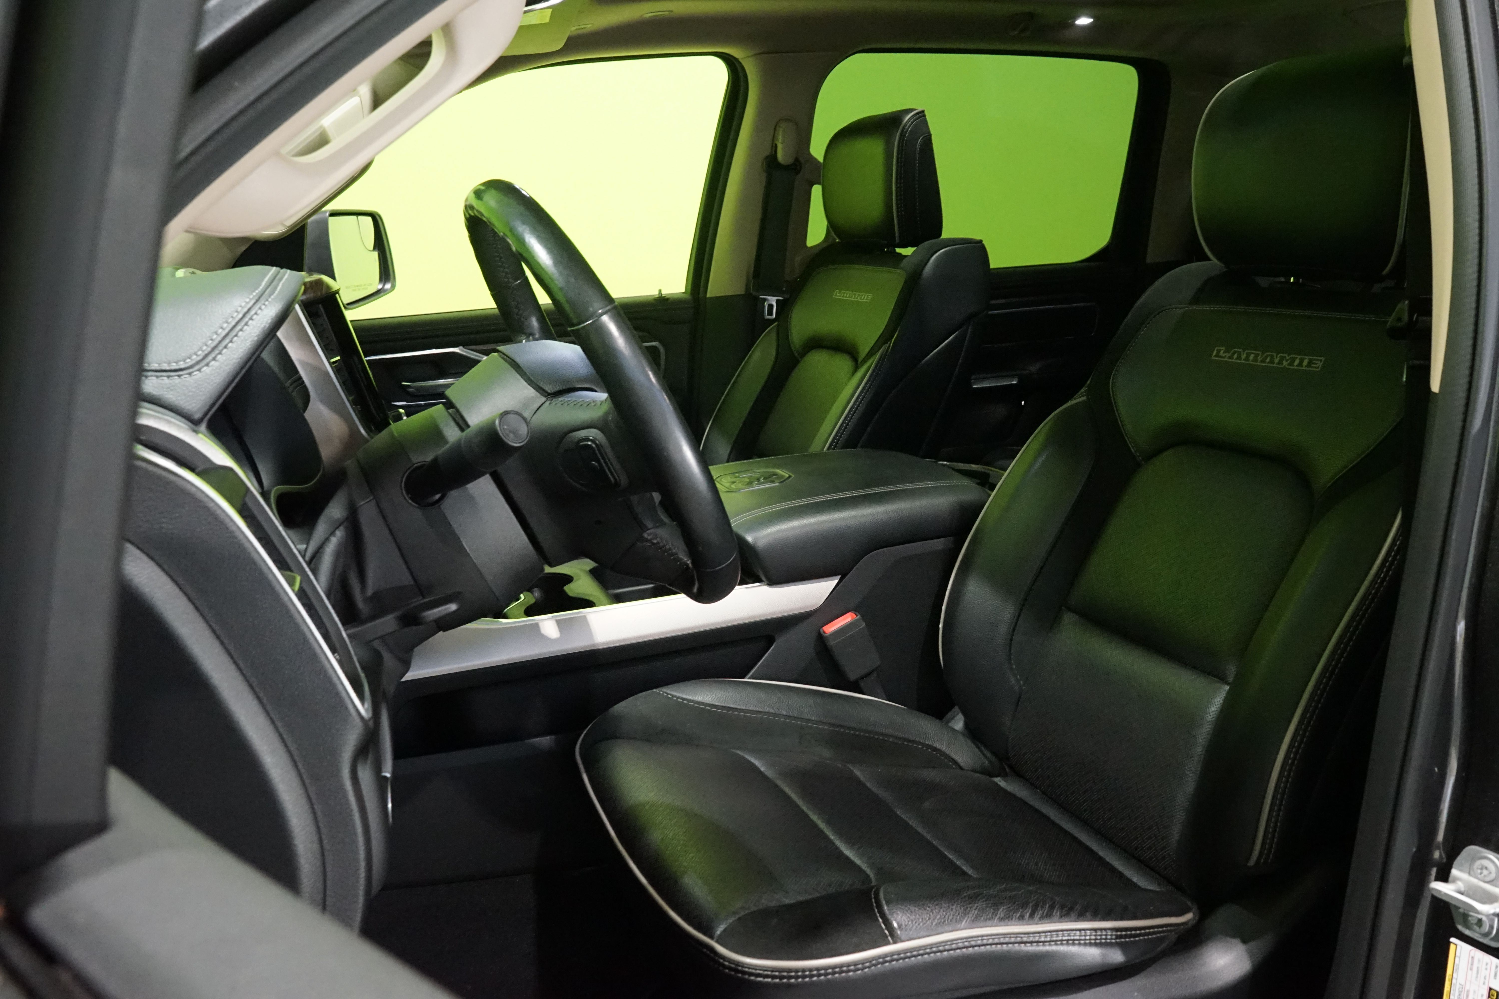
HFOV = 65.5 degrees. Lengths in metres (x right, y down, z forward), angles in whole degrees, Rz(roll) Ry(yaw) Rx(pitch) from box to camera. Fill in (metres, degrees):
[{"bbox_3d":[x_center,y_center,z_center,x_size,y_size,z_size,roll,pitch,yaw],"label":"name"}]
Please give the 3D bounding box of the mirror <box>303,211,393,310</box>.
[{"bbox_3d":[-0.821,-0.477,2.317,0.125,0.190,0.245,1,13,6],"label":"mirror"}]

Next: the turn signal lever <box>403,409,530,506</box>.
[{"bbox_3d":[-0.197,-0.027,0.807,0.030,0.030,0.132,-13,-6,-44],"label":"turn signal lever"}]

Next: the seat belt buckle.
[{"bbox_3d":[0.122,0.176,1.391,0.045,0.068,0.024,-28,16,-10],"label":"seat belt buckle"}]

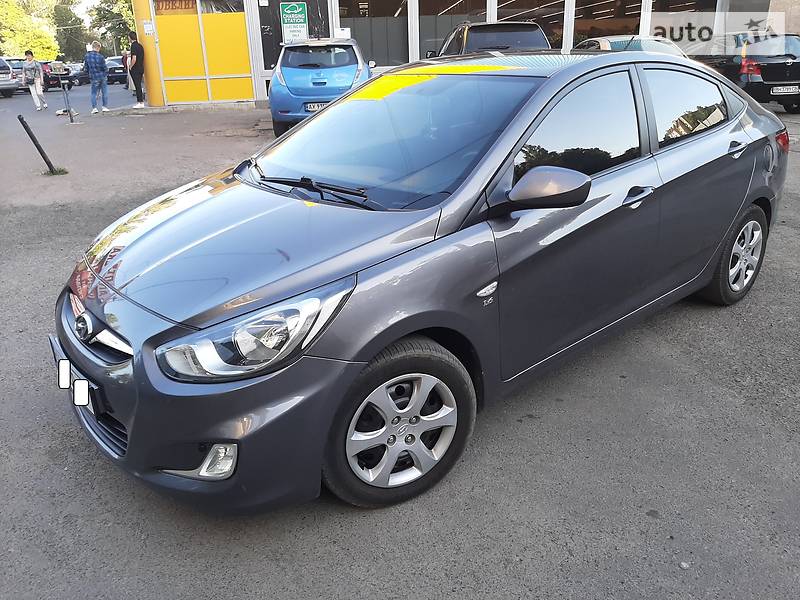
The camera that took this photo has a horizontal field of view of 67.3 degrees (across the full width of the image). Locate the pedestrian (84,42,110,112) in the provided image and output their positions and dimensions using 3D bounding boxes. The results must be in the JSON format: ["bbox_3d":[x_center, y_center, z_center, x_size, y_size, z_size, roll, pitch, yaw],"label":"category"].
[{"bbox_3d":[-7.676,-5.606,15.075,0.560,1.730,0.360,1,22,7],"label":"pedestrian"}]

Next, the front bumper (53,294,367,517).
[{"bbox_3d":[-0.887,0.203,2.265,0.660,0.520,1.680,-19,28,-35],"label":"front bumper"}]

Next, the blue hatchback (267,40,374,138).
[{"bbox_3d":[-1.640,-4.378,12.150,1.790,1.550,4.430,-4,22,-6],"label":"blue hatchback"}]

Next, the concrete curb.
[{"bbox_3d":[-5.380,-4.979,15.583,3.900,0.170,0.380,-6,22,-11],"label":"concrete curb"}]

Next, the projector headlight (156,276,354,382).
[{"bbox_3d":[-0.410,0.053,1.764,0.530,0.230,0.370,-19,27,-35],"label":"projector headlight"}]

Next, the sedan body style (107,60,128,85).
[{"bbox_3d":[-17.073,-13.007,34.077,4.400,1.440,1.760,18,30,38],"label":"sedan body style"}]

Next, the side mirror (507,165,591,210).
[{"bbox_3d":[0.501,-0.384,2.032,0.140,0.145,0.250,-19,27,-35],"label":"side mirror"}]

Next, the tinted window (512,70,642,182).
[{"bbox_3d":[0.695,-0.665,2.360,0.950,0.430,0.070,-19,5,-35],"label":"tinted window"}]

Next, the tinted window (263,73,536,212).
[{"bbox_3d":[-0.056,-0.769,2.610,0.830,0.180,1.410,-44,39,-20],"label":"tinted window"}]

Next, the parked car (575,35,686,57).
[{"bbox_3d":[4.331,-4.602,12.234,1.740,1.470,4.400,-4,23,-5],"label":"parked car"}]

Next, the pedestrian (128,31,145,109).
[{"bbox_3d":[-6.906,-5.955,15.651,0.320,1.790,0.470,14,27,32],"label":"pedestrian"}]

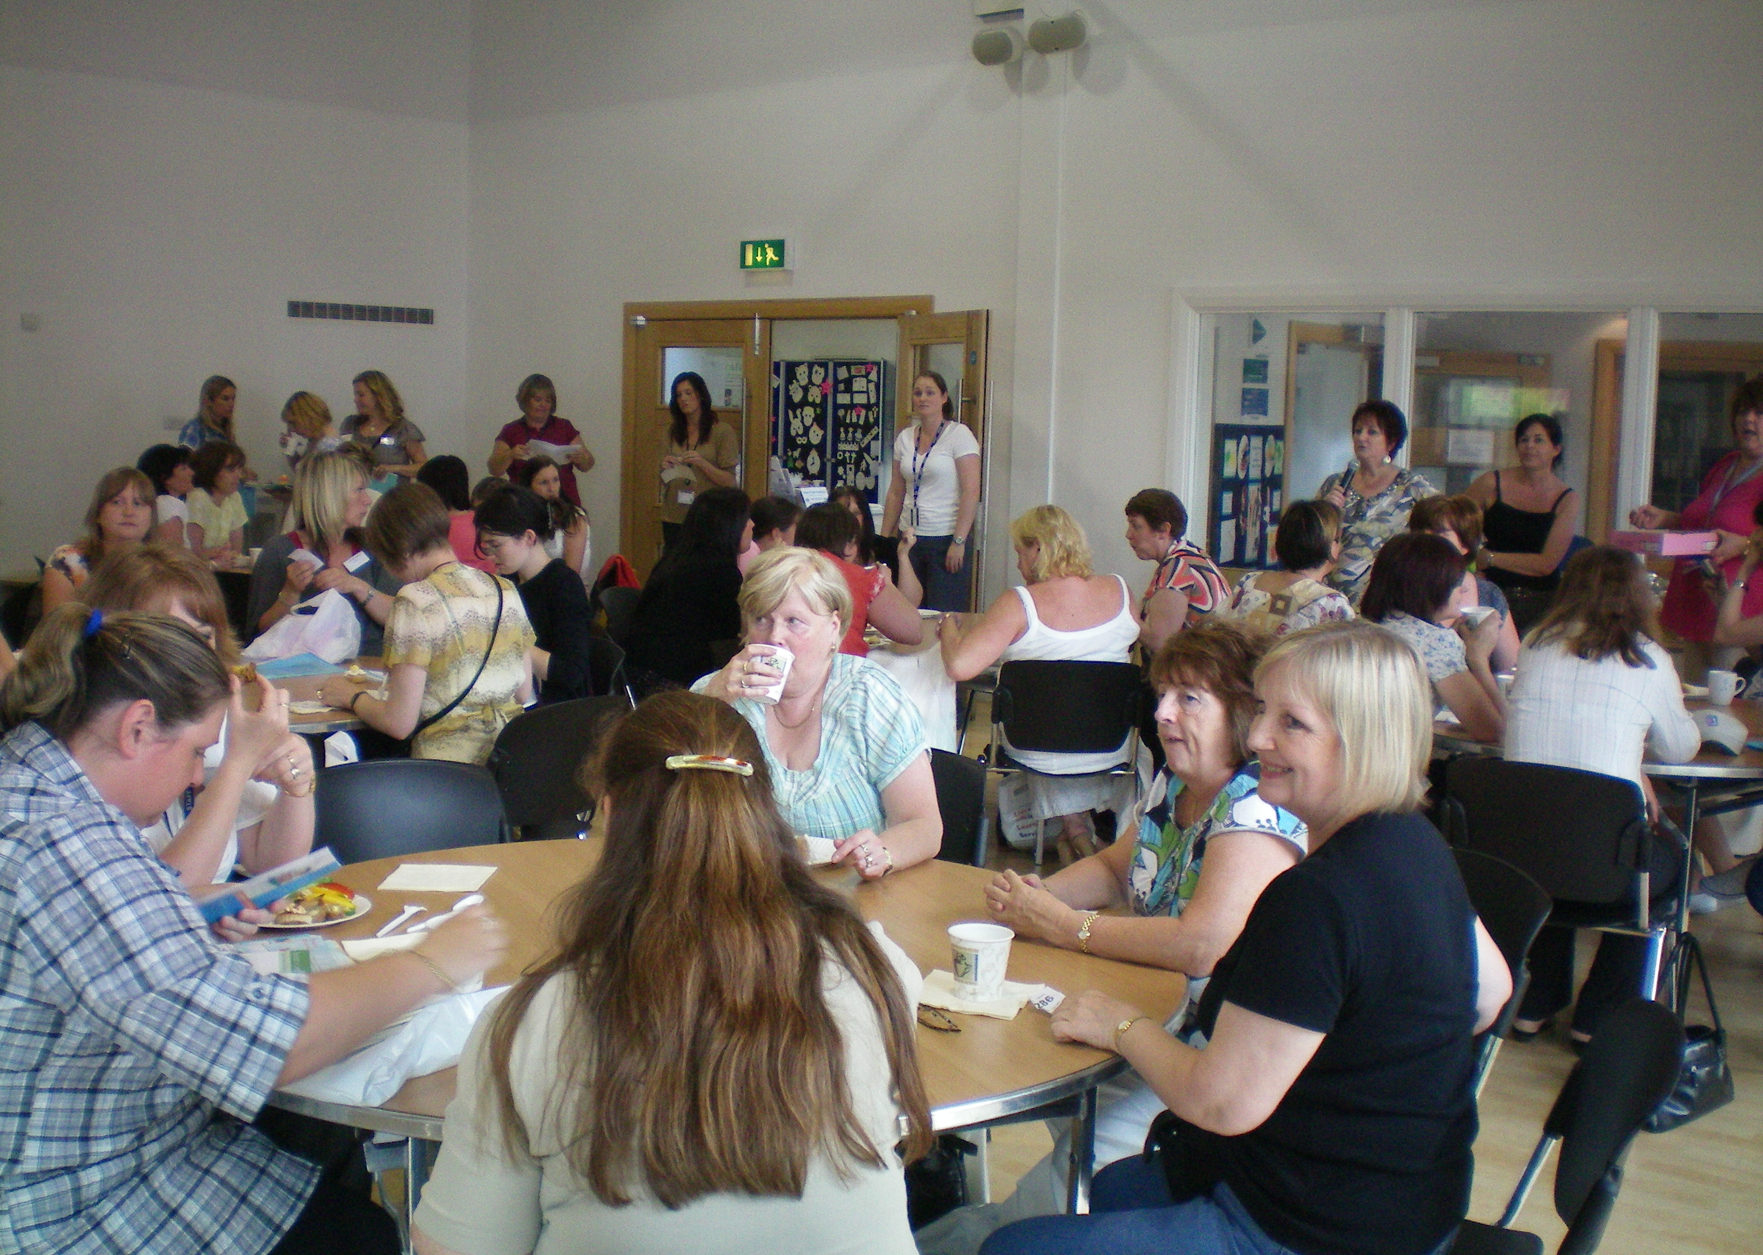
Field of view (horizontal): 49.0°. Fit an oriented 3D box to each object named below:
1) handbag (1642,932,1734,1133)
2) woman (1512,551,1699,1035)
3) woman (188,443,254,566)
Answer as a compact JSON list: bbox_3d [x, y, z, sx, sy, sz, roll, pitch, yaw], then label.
[{"bbox_3d":[1.803,0.897,4.320,0.240,0.420,0.130,0,6,-12],"label":"handbag"},{"bbox_3d":[1.743,0.454,4.660,0.450,1.240,0.700,6,8,33],"label":"woman"},{"bbox_3d":[-3.146,-0.211,9.251,0.430,1.280,0.650,-3,7,-37],"label":"woman"}]

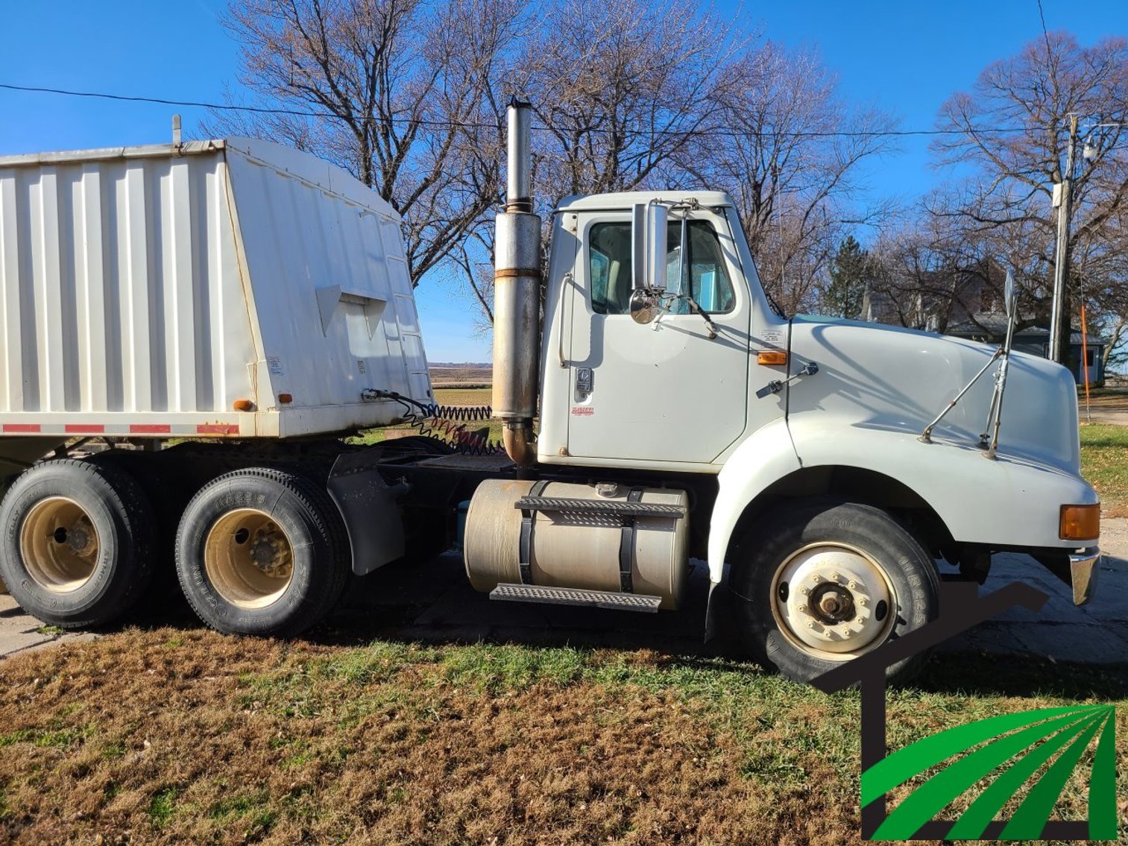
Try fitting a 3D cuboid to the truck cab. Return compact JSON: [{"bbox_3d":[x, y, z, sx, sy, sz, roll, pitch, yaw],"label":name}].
[{"bbox_3d":[1.438,-0.001,5.317,2.920,2.650,2.480,2,4,14],"label":"truck cab"}]

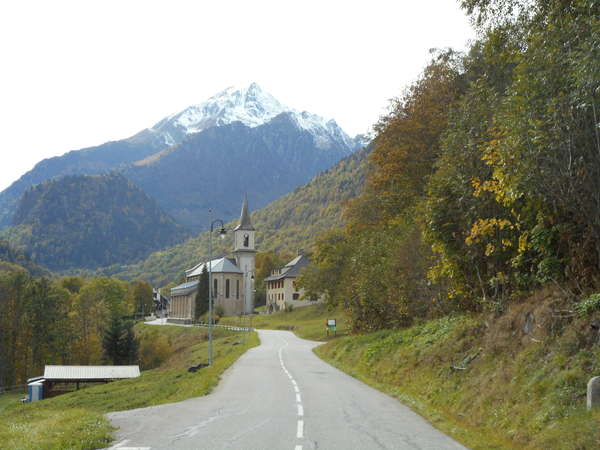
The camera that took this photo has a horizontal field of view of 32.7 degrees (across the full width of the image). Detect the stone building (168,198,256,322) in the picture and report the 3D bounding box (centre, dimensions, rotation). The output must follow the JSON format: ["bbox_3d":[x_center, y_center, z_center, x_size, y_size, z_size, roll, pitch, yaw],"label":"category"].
[{"bbox_3d":[-20.000,8.419,239.189,15.200,28.000,29.000,2,-5,-17],"label":"stone building"}]

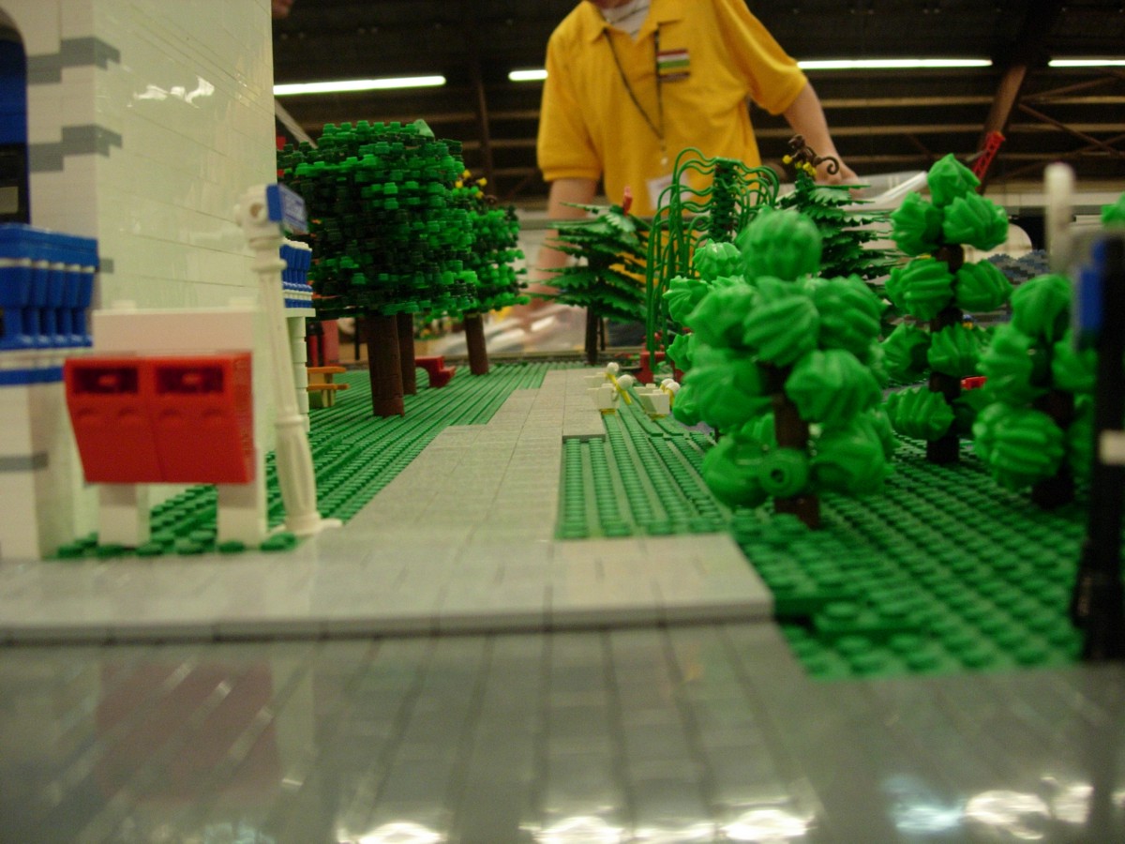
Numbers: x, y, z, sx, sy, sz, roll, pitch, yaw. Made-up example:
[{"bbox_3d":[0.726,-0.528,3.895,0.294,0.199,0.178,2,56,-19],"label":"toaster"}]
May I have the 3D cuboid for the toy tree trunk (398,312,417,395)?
[{"bbox_3d":[-0.105,-0.045,0.810,0.016,0.056,0.016,-2,5,1],"label":"toy tree trunk"}]

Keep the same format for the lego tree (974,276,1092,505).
[{"bbox_3d":[0.114,-0.007,0.288,0.037,0.054,0.037,-2,5,1],"label":"lego tree"}]

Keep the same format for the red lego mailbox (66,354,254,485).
[{"bbox_3d":[-0.078,0.000,0.240,0.032,0.026,0.011,-2,5,1],"label":"red lego mailbox"}]

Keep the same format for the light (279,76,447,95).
[{"bbox_3d":[-4.526,-6.813,25.000,4.356,0.120,0.160,-2,5,4],"label":"light"}]

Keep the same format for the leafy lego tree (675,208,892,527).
[{"bbox_3d":[0.049,-0.011,0.270,0.043,0.069,0.043,-2,5,1],"label":"leafy lego tree"}]

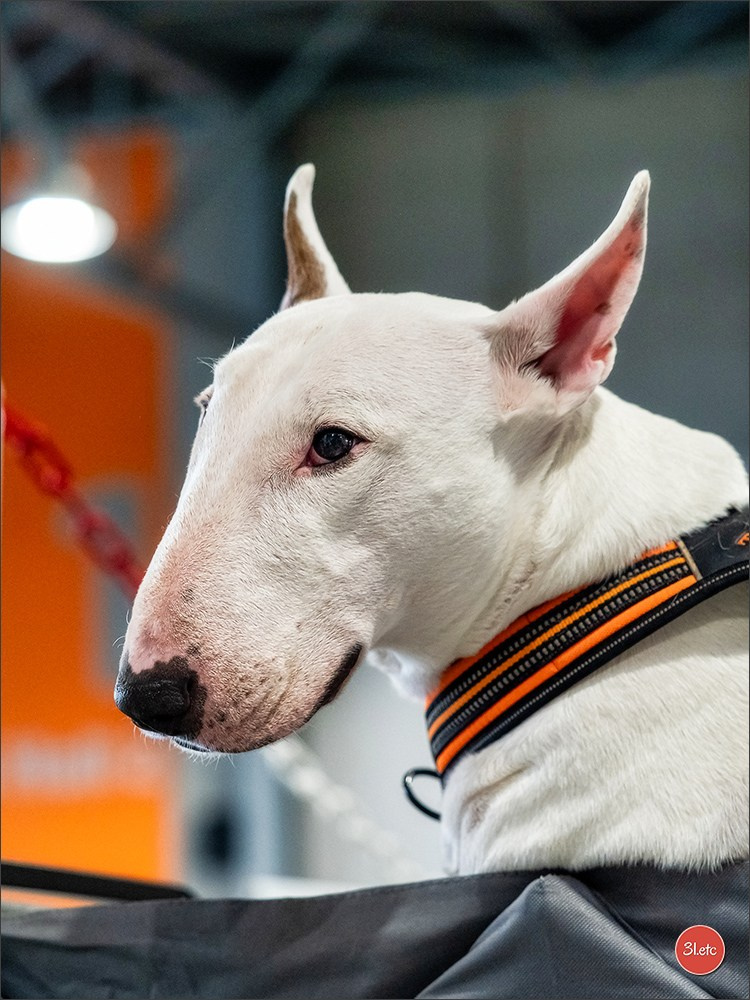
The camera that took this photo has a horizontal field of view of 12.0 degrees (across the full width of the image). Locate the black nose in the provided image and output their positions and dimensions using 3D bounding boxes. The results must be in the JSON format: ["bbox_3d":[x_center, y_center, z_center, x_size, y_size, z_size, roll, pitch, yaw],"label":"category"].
[{"bbox_3d":[-0.083,0.077,1.390,0.037,0.031,0.027,1,20,43],"label":"black nose"}]

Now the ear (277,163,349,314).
[{"bbox_3d":[-0.024,-0.099,1.515,0.034,0.095,0.048,4,-19,-29],"label":"ear"}]

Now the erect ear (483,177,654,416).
[{"bbox_3d":[0.083,-0.088,1.455,0.053,0.100,0.036,25,3,-5],"label":"erect ear"}]

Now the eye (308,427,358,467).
[{"bbox_3d":[-0.017,-0.021,1.420,0.021,0.016,0.012,5,-3,17],"label":"eye"}]

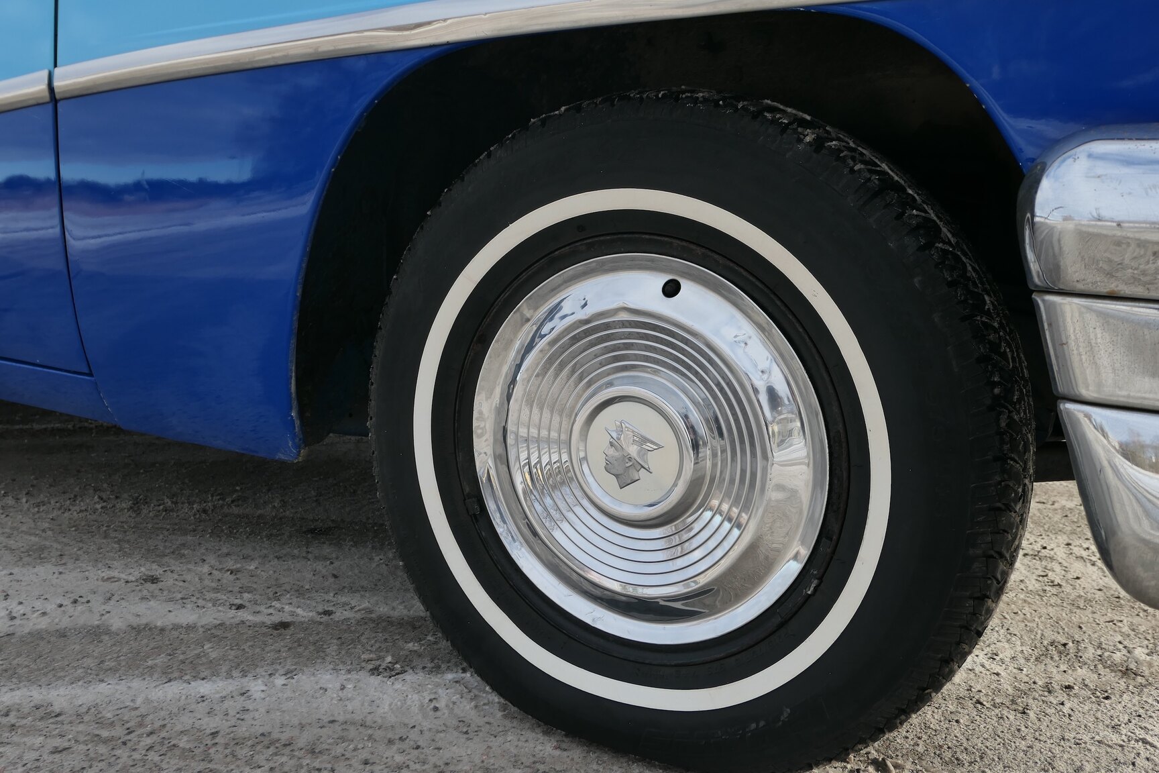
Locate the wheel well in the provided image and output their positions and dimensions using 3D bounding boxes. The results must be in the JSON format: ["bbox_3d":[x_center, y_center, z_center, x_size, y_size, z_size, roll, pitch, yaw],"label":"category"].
[{"bbox_3d":[0.072,-0.123,0.920,0.760,0.420,0.280,6,10,30],"label":"wheel well"}]

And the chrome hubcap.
[{"bbox_3d":[0.050,0.064,0.893,0.378,0.378,0.048,6,10,30],"label":"chrome hubcap"}]

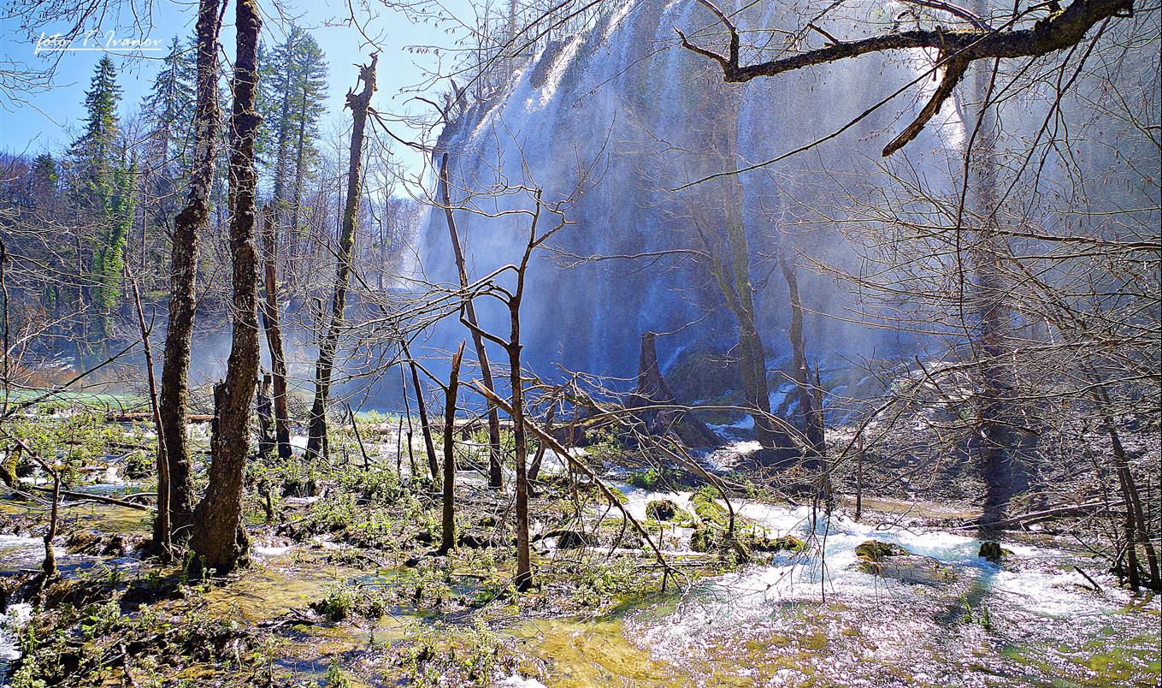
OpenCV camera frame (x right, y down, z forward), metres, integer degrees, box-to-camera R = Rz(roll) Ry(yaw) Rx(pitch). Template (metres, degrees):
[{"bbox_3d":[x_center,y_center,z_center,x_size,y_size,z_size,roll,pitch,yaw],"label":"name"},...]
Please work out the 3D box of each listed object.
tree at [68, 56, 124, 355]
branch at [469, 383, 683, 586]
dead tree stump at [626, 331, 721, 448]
[{"bbox_3d":[-29.570,-8.434,53.000,3.600,18.300,3.600,0,-1,0],"label":"tree"},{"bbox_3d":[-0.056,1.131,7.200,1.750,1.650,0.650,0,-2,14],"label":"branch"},{"bbox_3d":[1.780,0.868,16.800,1.800,2.250,1.500,0,-1,6],"label":"dead tree stump"}]

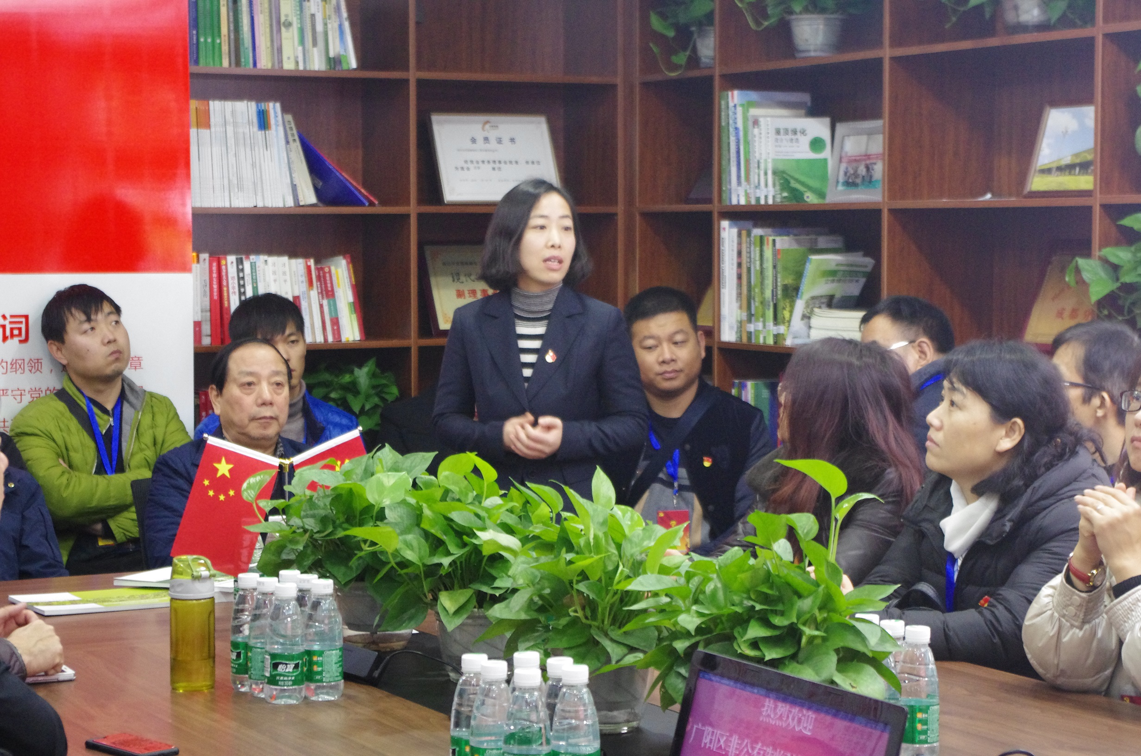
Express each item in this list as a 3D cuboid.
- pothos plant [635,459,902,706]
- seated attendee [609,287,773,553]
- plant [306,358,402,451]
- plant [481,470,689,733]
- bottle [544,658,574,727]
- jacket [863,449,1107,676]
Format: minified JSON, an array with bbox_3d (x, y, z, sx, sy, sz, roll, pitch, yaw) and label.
[{"bbox_3d":[0.253,0.313,3.308,0.330,0.417,0.320,0,3,0],"label":"pothos plant"},{"bbox_3d":[0.210,0.474,5.630,0.540,1.330,0.700,0,3,12],"label":"seated attendee"},{"bbox_3d":[-0.587,0.100,6.870,0.280,0.305,0.270,0,3,0],"label":"plant"},{"bbox_3d":[0.022,0.316,3.694,0.300,0.368,0.300,0,3,0],"label":"plant"},{"bbox_3d":[-0.012,0.438,3.225,0.061,0.179,0.061,0,3,0],"label":"bottle"},{"bbox_3d":[0.710,0.419,4.370,0.430,0.600,0.460,-2,4,-23],"label":"jacket"}]

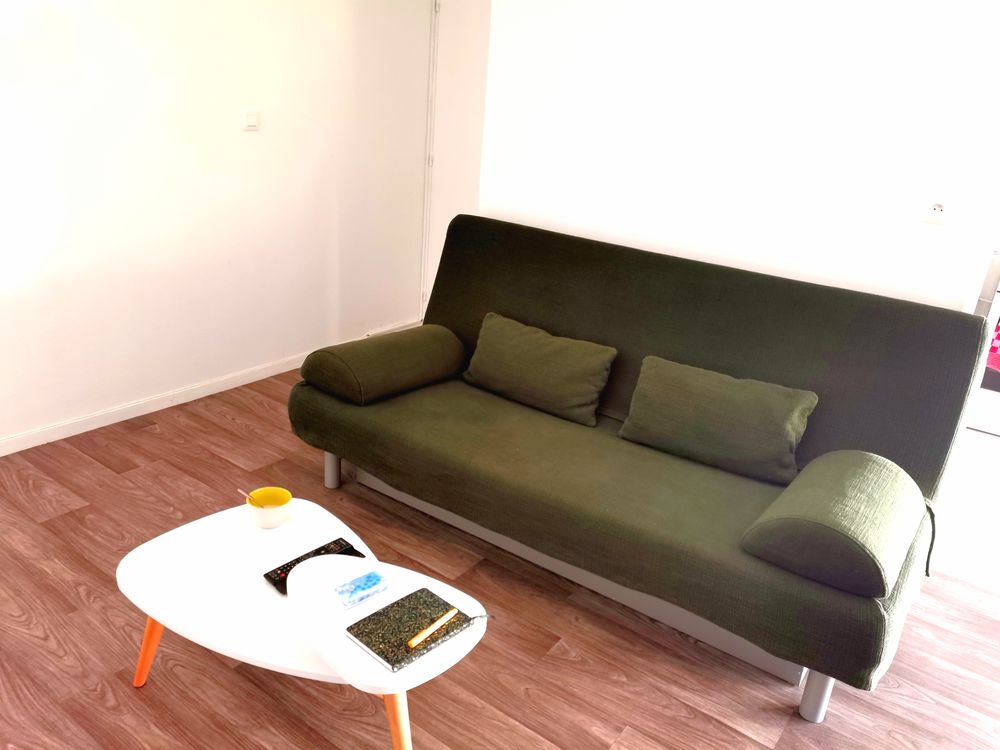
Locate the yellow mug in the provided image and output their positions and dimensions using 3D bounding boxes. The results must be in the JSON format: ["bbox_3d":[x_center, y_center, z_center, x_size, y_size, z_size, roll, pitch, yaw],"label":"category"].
[{"bbox_3d":[-0.607,0.354,2.058,0.116,0.070,0.116,4,21,-1],"label":"yellow mug"}]

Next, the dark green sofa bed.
[{"bbox_3d":[0.340,0.119,2.631,2.010,0.935,1.020,18,24,32],"label":"dark green sofa bed"}]

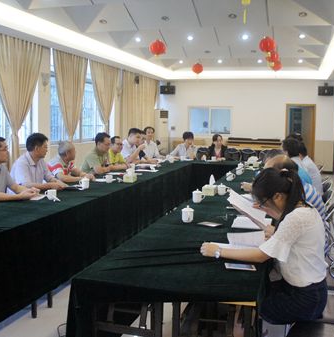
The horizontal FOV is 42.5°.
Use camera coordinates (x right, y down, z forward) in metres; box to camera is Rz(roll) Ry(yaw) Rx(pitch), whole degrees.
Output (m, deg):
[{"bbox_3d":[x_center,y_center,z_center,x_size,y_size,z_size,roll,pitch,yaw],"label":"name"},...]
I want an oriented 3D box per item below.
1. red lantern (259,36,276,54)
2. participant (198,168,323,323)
[{"bbox_3d":[1.864,-2.275,7.933,0.300,0.320,0.300,2,6,17],"label":"red lantern"},{"bbox_3d":[0.513,0.592,2.365,0.720,1.220,0.500,2,6,17],"label":"participant"}]

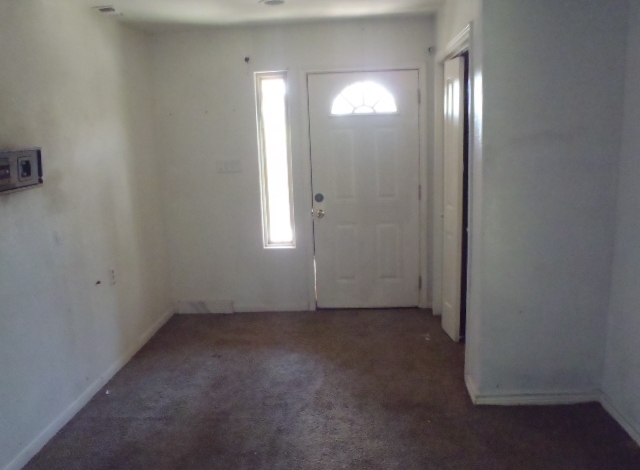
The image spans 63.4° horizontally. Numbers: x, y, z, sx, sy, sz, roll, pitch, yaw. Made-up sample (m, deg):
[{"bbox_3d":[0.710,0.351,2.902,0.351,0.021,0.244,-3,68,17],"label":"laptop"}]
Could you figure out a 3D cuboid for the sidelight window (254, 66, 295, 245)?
[{"bbox_3d":[-0.378,-0.626,4.474,0.278,1.500,0.080,-2,11,3],"label":"sidelight window"}]

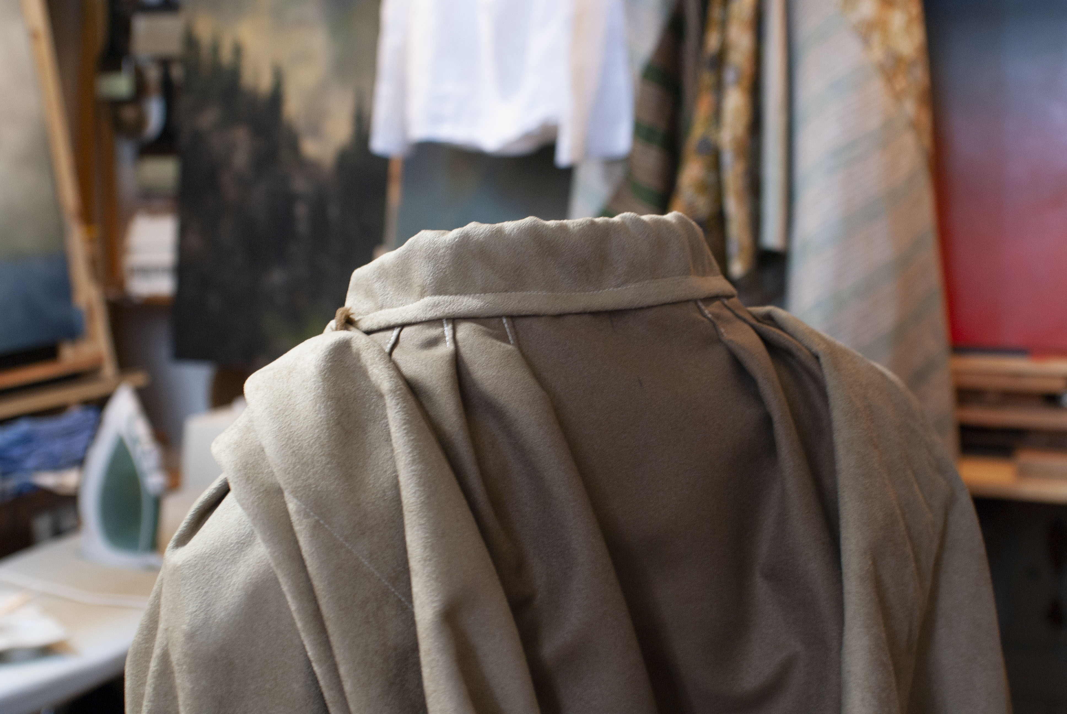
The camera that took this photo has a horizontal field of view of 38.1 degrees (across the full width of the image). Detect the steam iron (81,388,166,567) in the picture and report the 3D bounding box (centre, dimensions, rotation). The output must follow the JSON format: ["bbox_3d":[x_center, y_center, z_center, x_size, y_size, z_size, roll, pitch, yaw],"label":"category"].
[{"bbox_3d":[-0.641,0.186,2.420,0.135,0.280,0.120,9,5,28],"label":"steam iron"}]

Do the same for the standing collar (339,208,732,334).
[{"bbox_3d":[0.003,-0.035,0.725,0.180,0.054,0.160,0,-3,-9],"label":"standing collar"}]

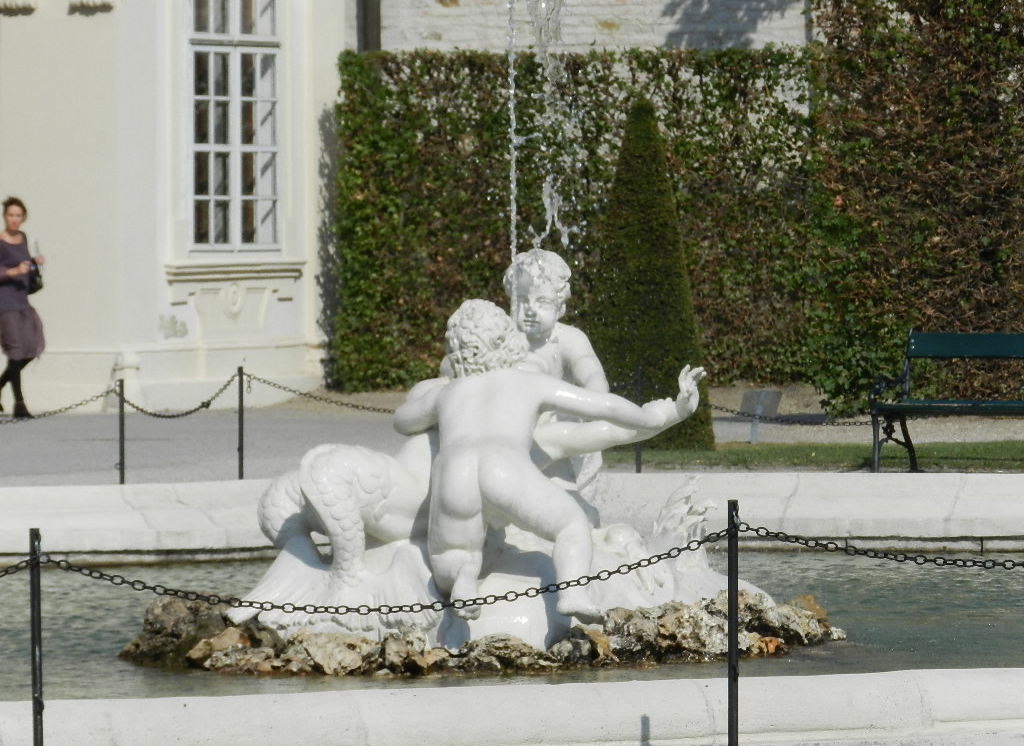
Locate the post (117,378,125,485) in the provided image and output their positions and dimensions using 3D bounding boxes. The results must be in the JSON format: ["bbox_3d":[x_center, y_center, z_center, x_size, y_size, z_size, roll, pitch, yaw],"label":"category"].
[{"bbox_3d":[-2.018,0.384,40.200,0.028,0.700,0.028,0,1,0],"label":"post"}]

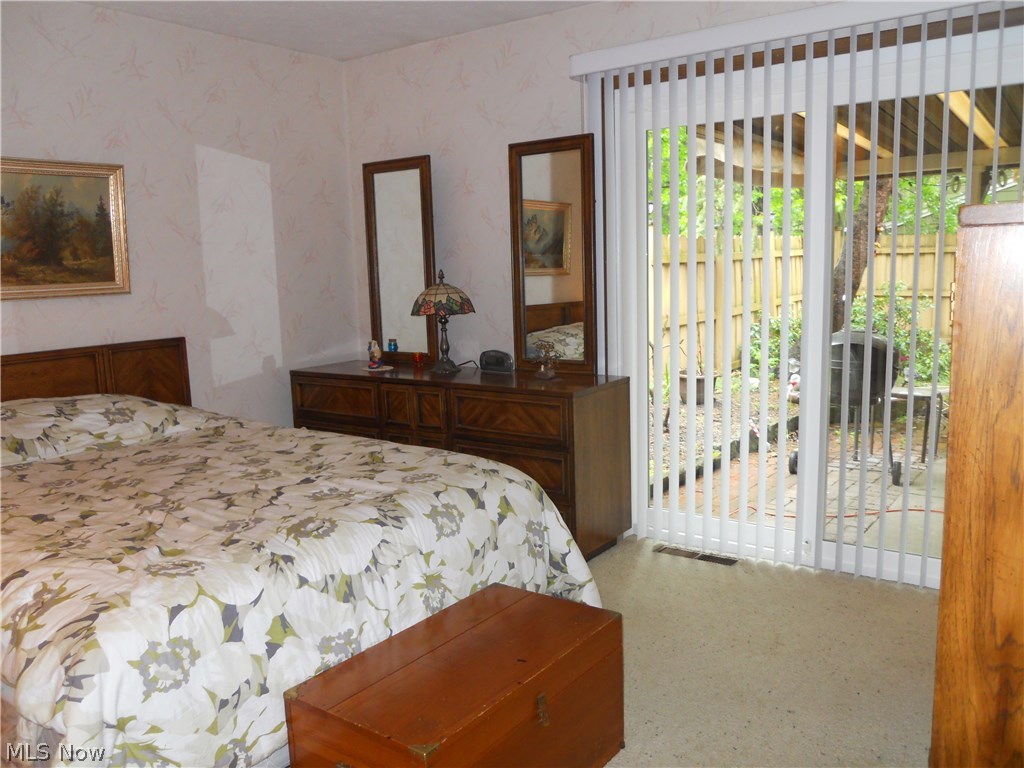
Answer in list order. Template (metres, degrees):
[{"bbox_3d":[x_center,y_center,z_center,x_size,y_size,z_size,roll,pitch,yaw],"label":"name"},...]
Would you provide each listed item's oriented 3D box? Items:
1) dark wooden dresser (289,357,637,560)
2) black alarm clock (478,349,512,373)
[{"bbox_3d":[-0.306,0.333,4.179,1.758,0.773,0.503,4,11,35],"label":"dark wooden dresser"},{"bbox_3d":[-0.072,-0.119,4.184,0.173,0.103,0.068,4,11,35],"label":"black alarm clock"}]

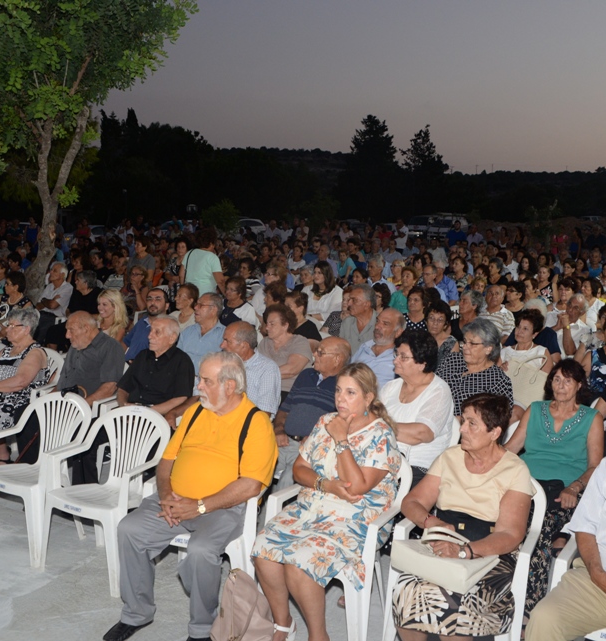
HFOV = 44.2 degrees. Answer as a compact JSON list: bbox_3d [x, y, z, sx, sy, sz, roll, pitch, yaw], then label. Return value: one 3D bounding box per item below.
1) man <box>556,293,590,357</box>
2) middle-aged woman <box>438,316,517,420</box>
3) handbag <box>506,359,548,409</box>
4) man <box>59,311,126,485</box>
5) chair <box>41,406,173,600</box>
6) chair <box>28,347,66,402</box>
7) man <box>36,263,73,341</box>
[{"bbox_3d":[2.114,0.427,5.943,0.520,1.260,0.770,6,10,32],"label":"man"},{"bbox_3d":[1.031,0.622,4.636,0.550,1.242,0.770,6,10,34],"label":"middle-aged woman"},{"bbox_3d":[1.346,0.405,4.503,0.340,0.370,0.150,6,11,35],"label":"handbag"},{"bbox_3d":[-1.455,0.531,5.069,0.560,1.190,0.750,5,12,29],"label":"man"},{"bbox_3d":[-1.081,0.947,4.115,0.580,0.850,0.530,5,11,29],"label":"chair"},{"bbox_3d":[-2.025,0.644,5.495,0.570,0.800,0.540,6,11,35],"label":"chair"},{"bbox_3d":[-2.760,-0.024,8.168,0.520,1.220,0.750,6,12,32],"label":"man"}]

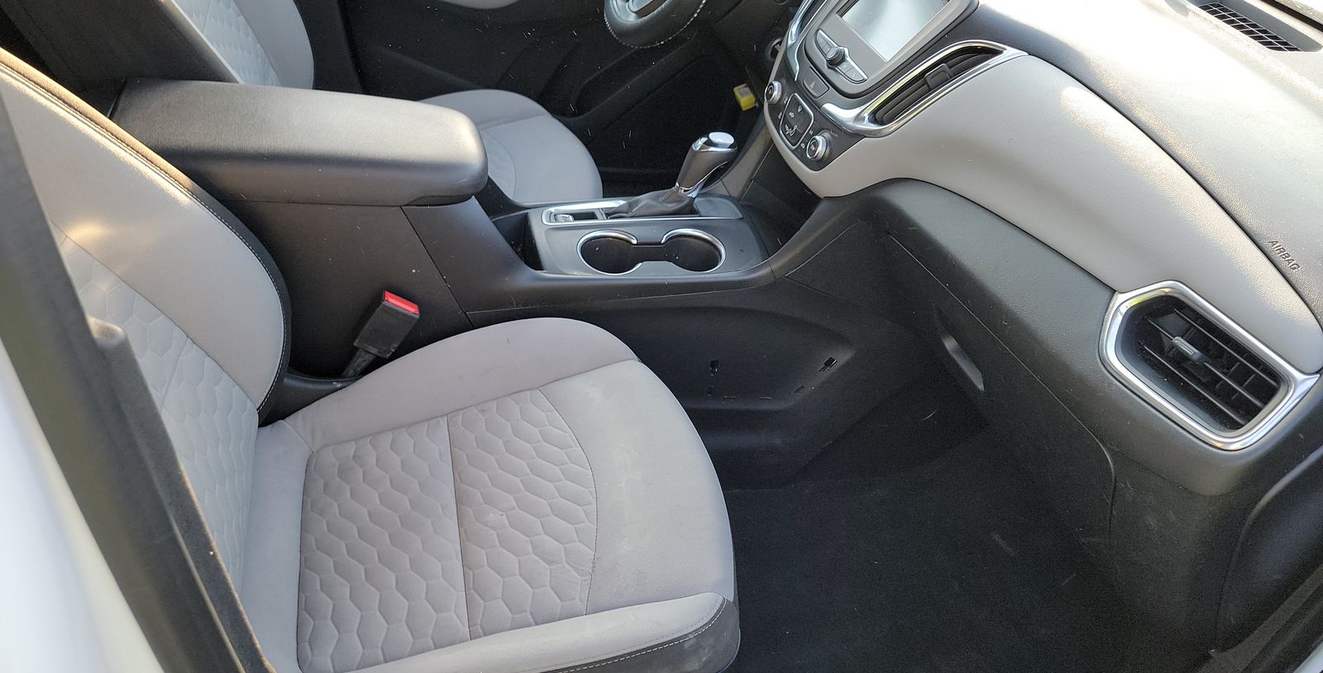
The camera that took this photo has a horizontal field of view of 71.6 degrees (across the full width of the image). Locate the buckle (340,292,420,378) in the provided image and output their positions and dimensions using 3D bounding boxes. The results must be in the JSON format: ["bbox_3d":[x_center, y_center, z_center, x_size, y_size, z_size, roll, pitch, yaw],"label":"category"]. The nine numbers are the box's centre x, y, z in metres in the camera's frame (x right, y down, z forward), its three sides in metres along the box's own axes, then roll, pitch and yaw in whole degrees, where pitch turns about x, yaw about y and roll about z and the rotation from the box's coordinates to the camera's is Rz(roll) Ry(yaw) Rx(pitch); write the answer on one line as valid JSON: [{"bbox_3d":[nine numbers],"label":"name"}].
[{"bbox_3d":[-0.327,-0.001,1.054,0.044,0.125,0.026,25,28,-32],"label":"buckle"}]

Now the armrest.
[{"bbox_3d":[-0.402,-0.220,1.041,0.395,0.058,0.197,-2,39,-16],"label":"armrest"}]

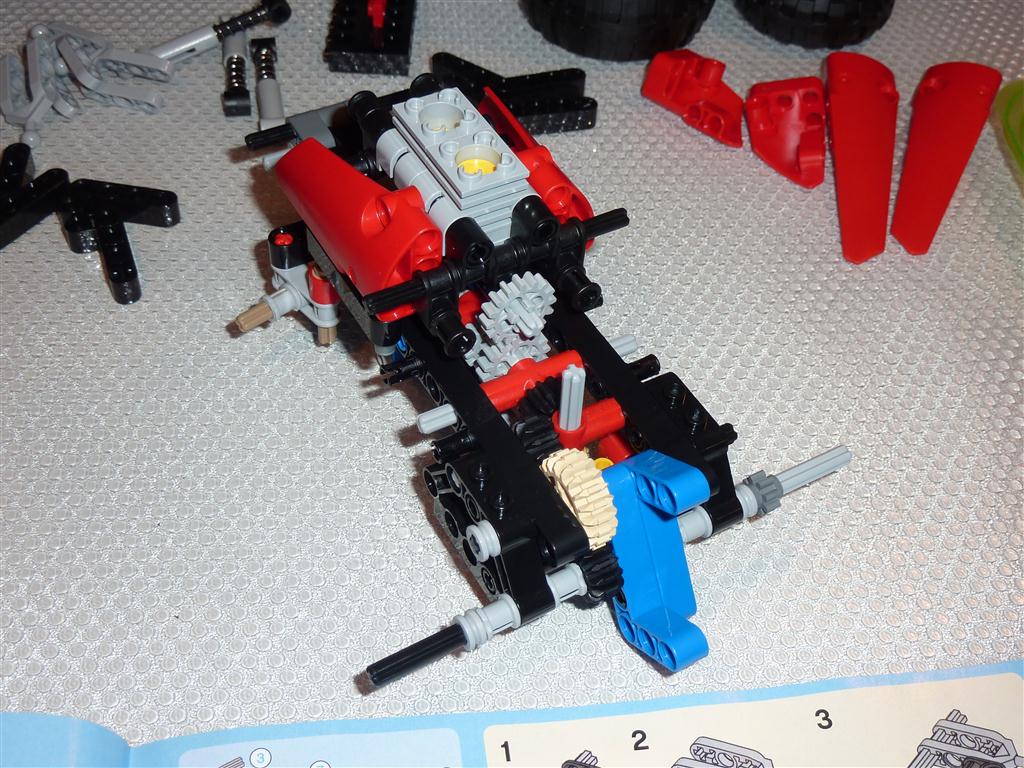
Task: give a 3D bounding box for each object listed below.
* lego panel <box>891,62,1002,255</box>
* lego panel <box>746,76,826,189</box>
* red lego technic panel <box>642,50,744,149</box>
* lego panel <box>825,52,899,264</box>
[{"bbox_3d":[0.124,-0.068,0.362,0.023,0.014,0.085,18,50,11],"label":"lego panel"},{"bbox_3d":[0.080,-0.076,0.367,0.023,0.015,0.041,10,49,4],"label":"lego panel"},{"bbox_3d":[0.058,-0.087,0.375,0.037,0.015,0.021,36,55,24],"label":"red lego technic panel"},{"bbox_3d":[0.103,-0.067,0.359,0.023,0.014,0.085,8,49,3],"label":"lego panel"}]

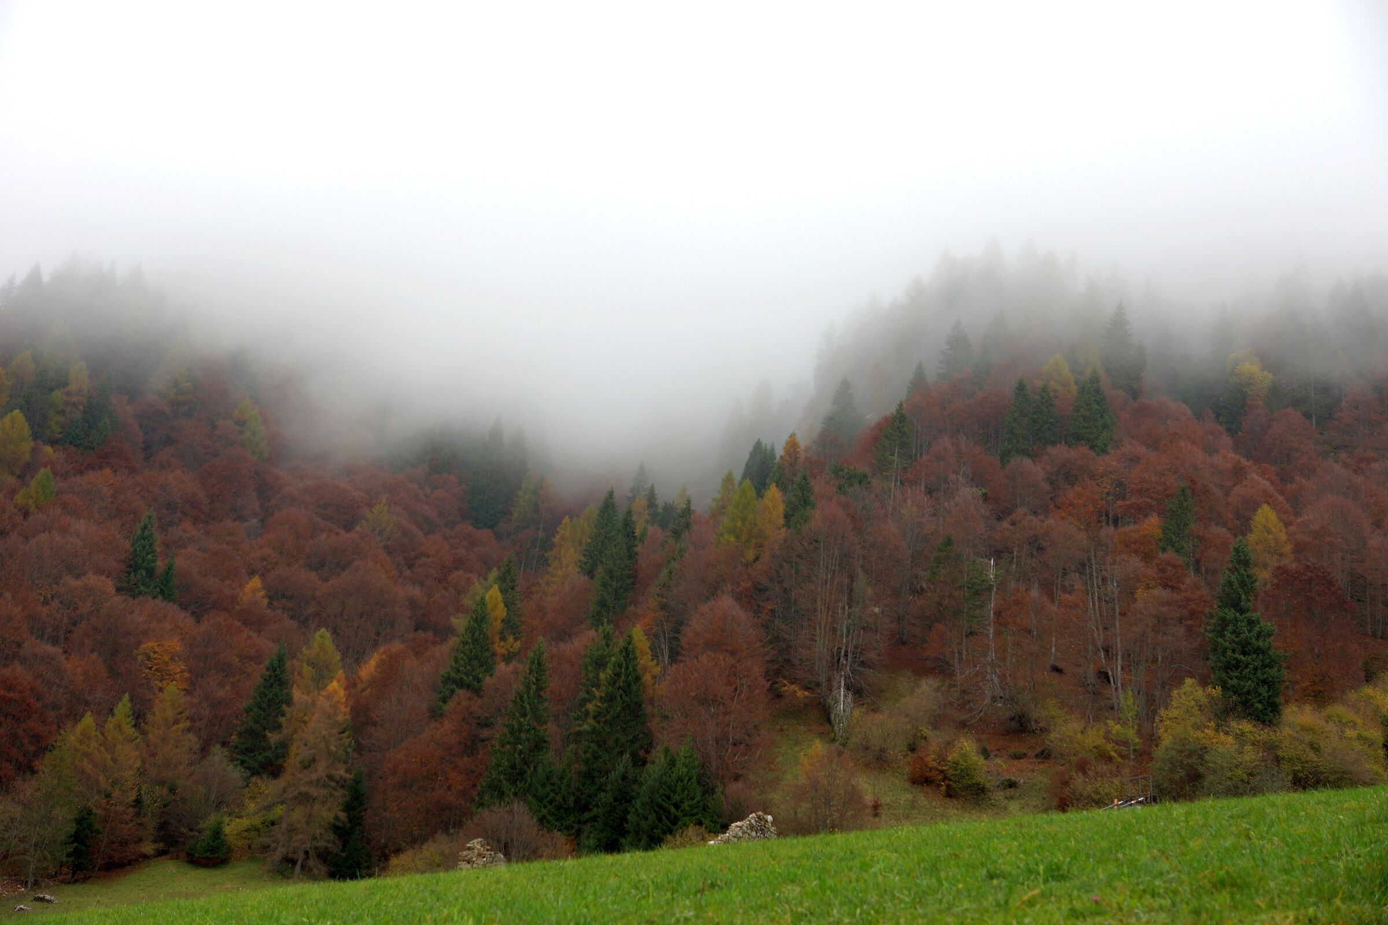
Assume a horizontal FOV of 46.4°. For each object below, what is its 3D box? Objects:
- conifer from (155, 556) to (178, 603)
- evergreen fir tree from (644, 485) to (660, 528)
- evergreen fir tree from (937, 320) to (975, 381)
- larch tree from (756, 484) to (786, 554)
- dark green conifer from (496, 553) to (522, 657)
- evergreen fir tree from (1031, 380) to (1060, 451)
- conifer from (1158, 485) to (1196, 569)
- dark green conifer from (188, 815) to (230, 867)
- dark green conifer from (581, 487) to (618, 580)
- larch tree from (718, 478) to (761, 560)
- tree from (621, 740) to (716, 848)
[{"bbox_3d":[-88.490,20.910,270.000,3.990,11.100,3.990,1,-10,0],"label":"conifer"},{"bbox_3d":[-8.250,10.380,310.000,3.580,12.590,3.580,1,-10,0],"label":"evergreen fir tree"},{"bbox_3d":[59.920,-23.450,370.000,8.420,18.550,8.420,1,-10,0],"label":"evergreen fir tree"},{"bbox_3d":[11.250,10.230,235.000,4.720,14.200,4.720,0,-7,3],"label":"larch tree"},{"bbox_3d":[-23.979,20.260,210.000,3.798,16.879,3.798,0,-6,0],"label":"dark green conifer"},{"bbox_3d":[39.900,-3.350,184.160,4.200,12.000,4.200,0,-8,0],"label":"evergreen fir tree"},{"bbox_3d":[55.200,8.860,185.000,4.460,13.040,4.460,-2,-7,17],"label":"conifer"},{"bbox_3d":[-42.080,32.820,140.000,3.550,4.550,3.550,1,-10,0],"label":"dark green conifer"},{"bbox_3d":[-12.630,12.120,218.000,6.130,17.250,6.130,0,-7,-3],"label":"dark green conifer"},{"bbox_3d":[5.530,8.940,199.030,5.600,14.000,5.600,0,-8,0],"label":"larch tree"},{"bbox_3d":[-1.800,23.910,114.420,6.300,8.300,6.300,0,-8,0],"label":"tree"}]

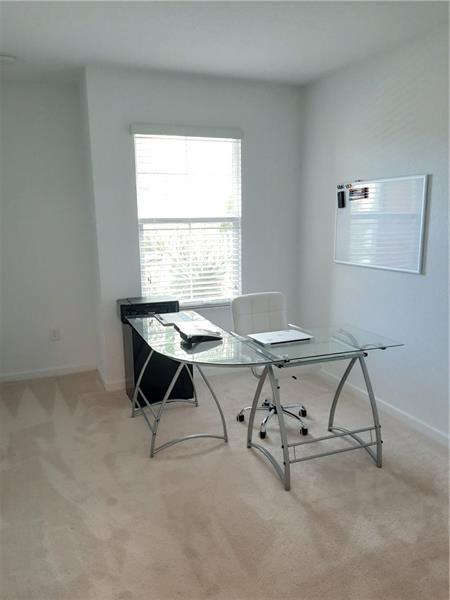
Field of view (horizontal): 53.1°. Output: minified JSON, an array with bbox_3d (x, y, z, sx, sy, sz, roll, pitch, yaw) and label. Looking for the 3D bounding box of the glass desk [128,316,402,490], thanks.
[{"bbox_3d":[0.155,0.578,3.204,1.450,0.750,1.490,-5,11,-21],"label":"glass desk"}]

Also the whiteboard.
[{"bbox_3d":[1.157,-0.589,3.515,0.025,0.672,0.910,-6,12,-26],"label":"whiteboard"}]

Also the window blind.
[{"bbox_3d":[-0.299,-0.687,4.068,0.955,1.500,0.060,-4,11,-18],"label":"window blind"}]

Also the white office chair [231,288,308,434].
[{"bbox_3d":[0.371,0.450,3.309,0.570,0.960,0.590,-6,12,-26],"label":"white office chair"}]

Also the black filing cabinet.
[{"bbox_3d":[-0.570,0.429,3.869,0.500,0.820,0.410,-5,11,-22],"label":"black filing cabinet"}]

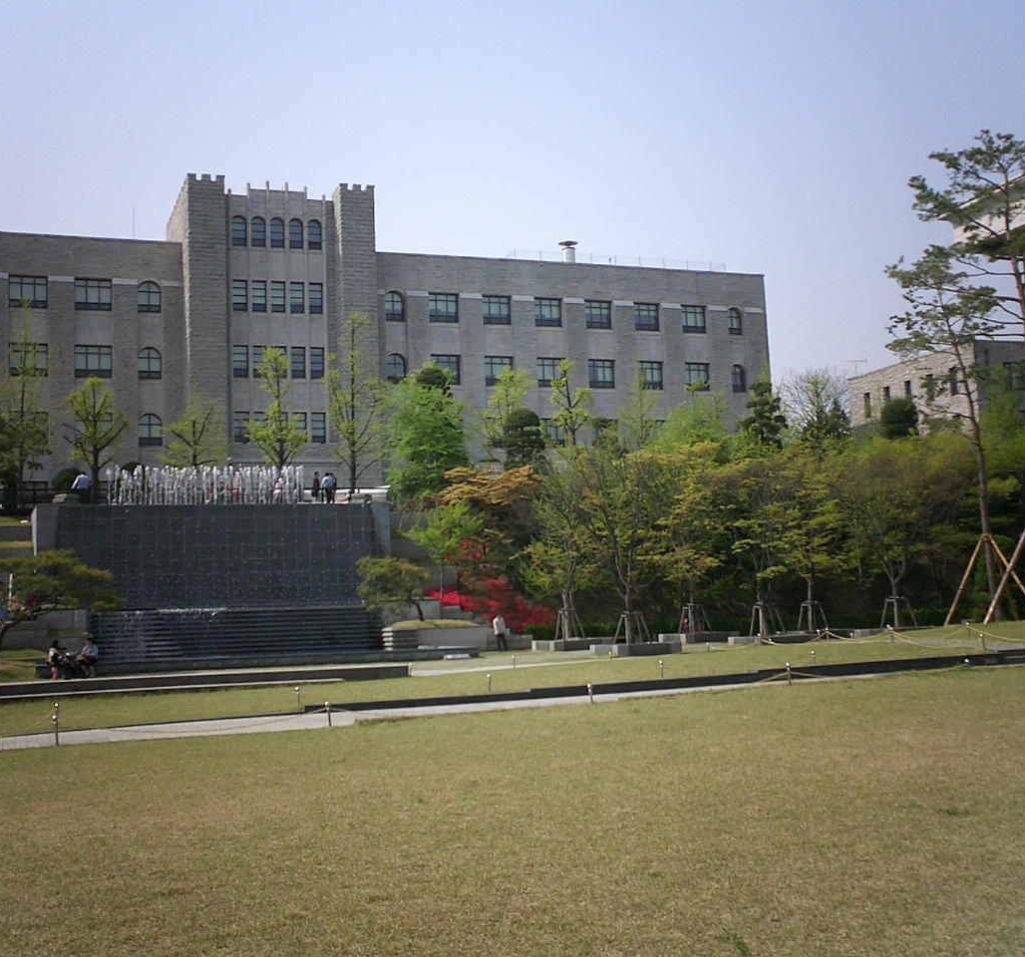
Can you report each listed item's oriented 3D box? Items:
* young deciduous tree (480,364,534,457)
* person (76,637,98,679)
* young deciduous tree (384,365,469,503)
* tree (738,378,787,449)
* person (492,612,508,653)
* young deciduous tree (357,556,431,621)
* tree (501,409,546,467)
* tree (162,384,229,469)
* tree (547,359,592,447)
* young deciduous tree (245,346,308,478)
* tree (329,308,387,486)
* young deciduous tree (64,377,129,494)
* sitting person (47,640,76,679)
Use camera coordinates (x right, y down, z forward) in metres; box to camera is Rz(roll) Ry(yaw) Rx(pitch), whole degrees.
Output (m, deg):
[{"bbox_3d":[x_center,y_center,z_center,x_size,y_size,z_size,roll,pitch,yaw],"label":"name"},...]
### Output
[{"bbox_3d":[-0.166,-2.514,81.449,3.230,8.280,3.230,0,-7,-19],"label":"young deciduous tree"},{"bbox_3d":[-13.995,5.944,45.000,0.620,1.322,0.800,-2,-6,-1],"label":"person"},{"bbox_3d":[-3.857,-1.911,61.000,3.834,6.387,3.567,-2,-6,0],"label":"young deciduous tree"},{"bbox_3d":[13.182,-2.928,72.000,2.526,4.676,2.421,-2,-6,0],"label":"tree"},{"bbox_3d":[-0.528,7.101,62.800,0.600,1.720,0.420,-2,-7,-1],"label":"person"},{"bbox_3d":[-4.634,4.318,53.500,2.894,2.652,2.581,-2,-6,0],"label":"young deciduous tree"},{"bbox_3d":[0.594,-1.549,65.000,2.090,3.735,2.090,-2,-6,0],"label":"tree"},{"bbox_3d":[-13.427,-1.627,57.500,2.858,4.662,2.690,-2,-6,0],"label":"tree"},{"bbox_3d":[3.615,-2.859,82.817,2.680,8.790,2.680,0,-7,-19],"label":"tree"},{"bbox_3d":[-10.198,-2.348,59.000,2.674,6.749,2.587,-2,-6,0],"label":"young deciduous tree"},{"bbox_3d":[-6.832,-3.192,60.500,2.742,8.583,2.653,-2,-6,0],"label":"tree"},{"bbox_3d":[-22.140,-1.684,72.588,3.310,7.420,3.310,0,-7,-19],"label":"young deciduous tree"},{"bbox_3d":[-14.916,5.985,45.000,0.850,1.338,0.600,-5,-7,30],"label":"sitting person"}]

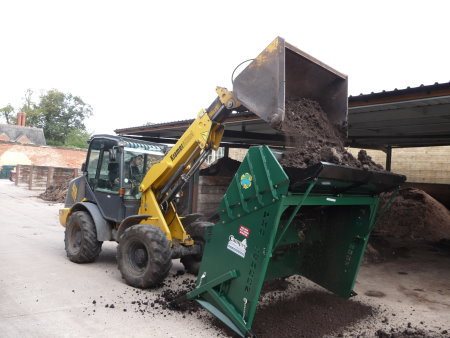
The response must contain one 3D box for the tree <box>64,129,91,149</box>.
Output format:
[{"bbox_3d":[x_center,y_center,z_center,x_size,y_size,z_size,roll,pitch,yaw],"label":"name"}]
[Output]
[{"bbox_3d":[-25.000,-2.400,62.000,5.000,8.800,5.000,3,-1,-22],"label":"tree"}]

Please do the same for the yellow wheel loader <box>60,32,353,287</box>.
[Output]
[{"bbox_3d":[-0.930,0.250,6.700,5.700,3.500,1.850,2,-2,42],"label":"yellow wheel loader"}]

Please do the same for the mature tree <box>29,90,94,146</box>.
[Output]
[{"bbox_3d":[-32.800,-6.800,72.000,13.000,17.200,12.000,4,-1,-24],"label":"mature tree"}]

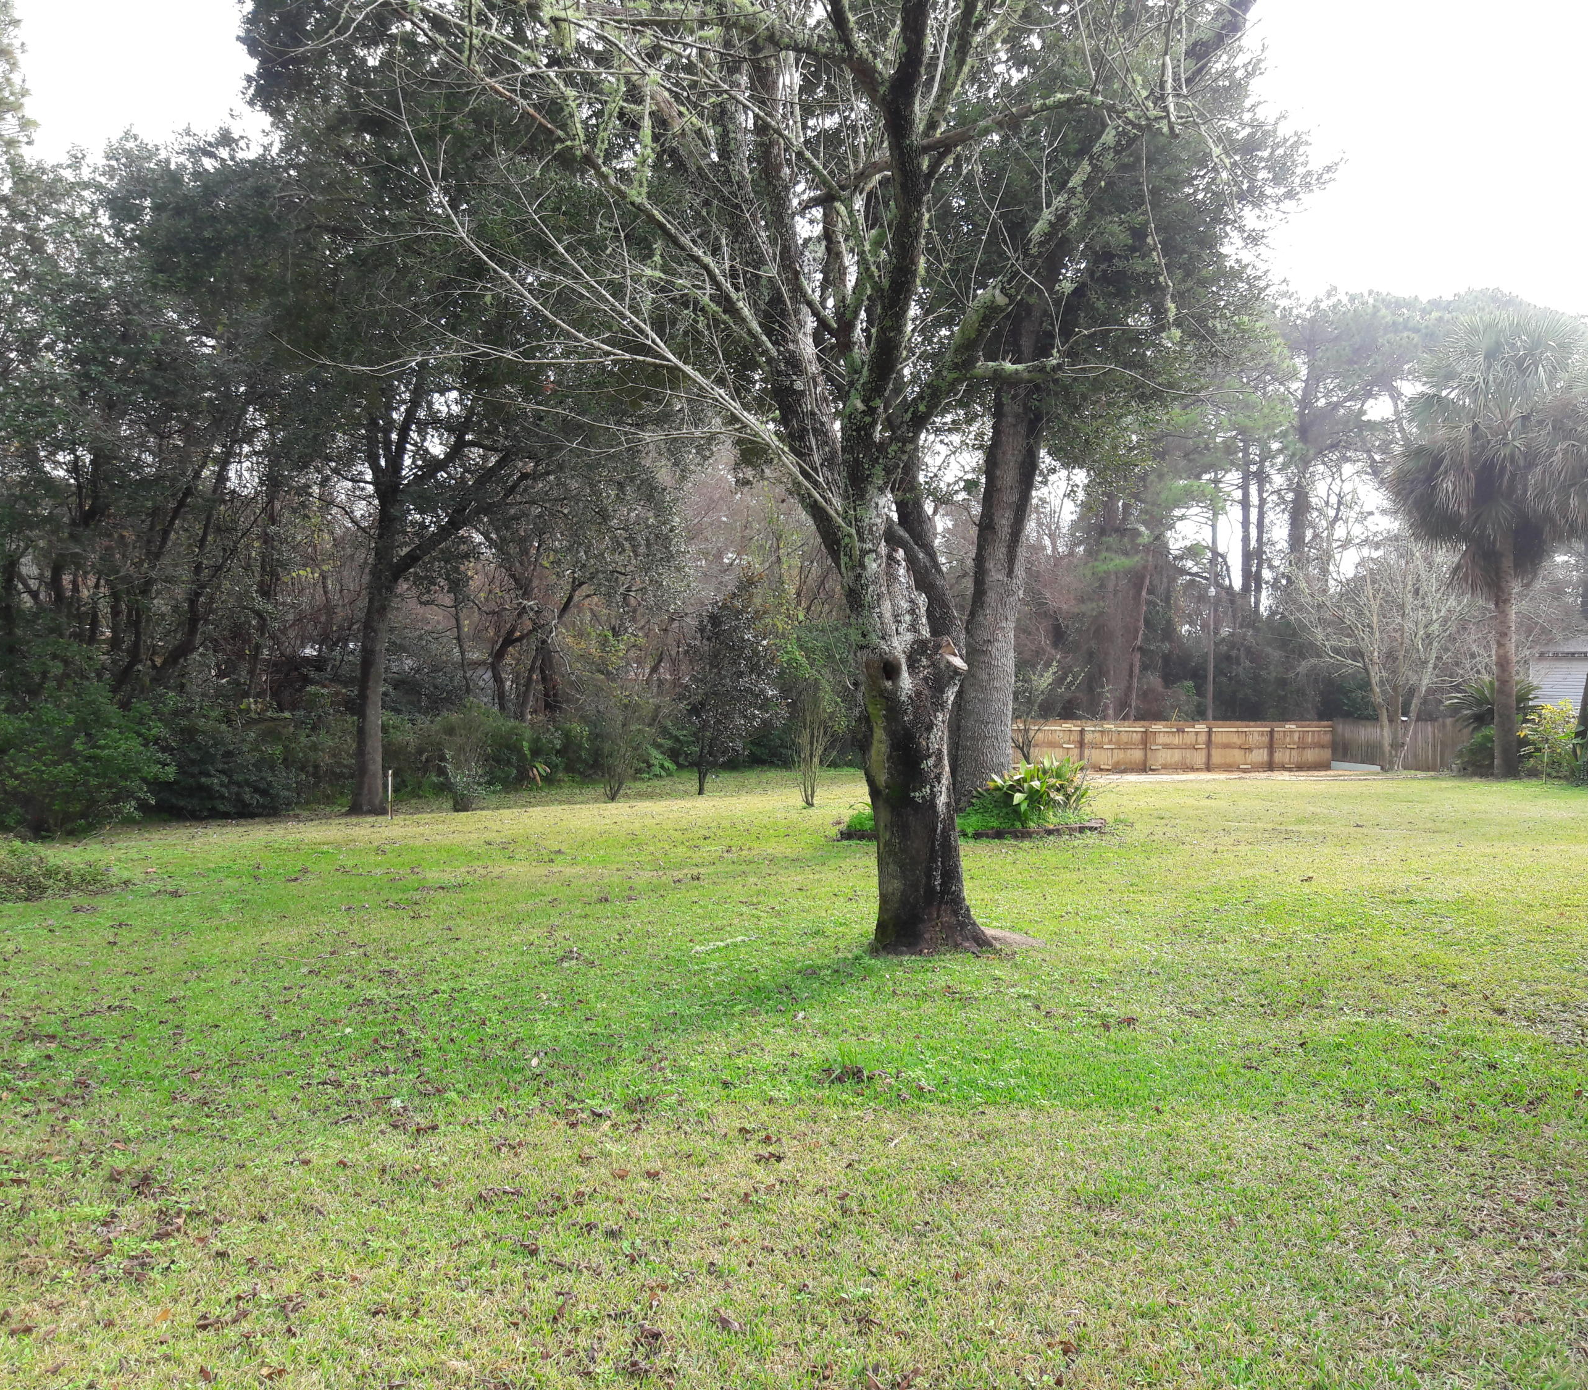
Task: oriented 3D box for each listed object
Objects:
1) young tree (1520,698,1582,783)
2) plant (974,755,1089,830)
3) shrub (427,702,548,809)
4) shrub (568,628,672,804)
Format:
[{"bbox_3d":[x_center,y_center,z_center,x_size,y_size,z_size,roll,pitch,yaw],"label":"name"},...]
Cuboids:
[{"bbox_3d":[14.345,0.850,28.400,1.140,1.530,1.090,0,0,0],"label":"young tree"},{"bbox_3d":[3.041,1.252,19.200,1.490,0.910,1.340,0,0,0],"label":"plant"},{"bbox_3d":[-4.423,0.866,21.600,1.680,1.510,1.510,0,0,0],"label":"shrub"},{"bbox_3d":[-2.689,0.325,23.200,1.590,2.590,1.510,0,0,0],"label":"shrub"}]

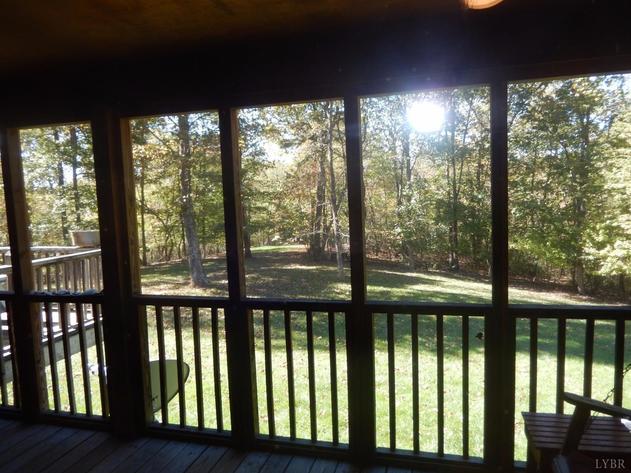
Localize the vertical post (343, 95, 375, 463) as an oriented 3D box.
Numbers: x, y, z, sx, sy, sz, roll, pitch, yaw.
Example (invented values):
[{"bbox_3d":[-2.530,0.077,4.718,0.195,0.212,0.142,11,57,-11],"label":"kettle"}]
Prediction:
[{"bbox_3d":[0.255,0.293,2.658,0.130,2.130,0.100,-1,5,15],"label":"vertical post"}]

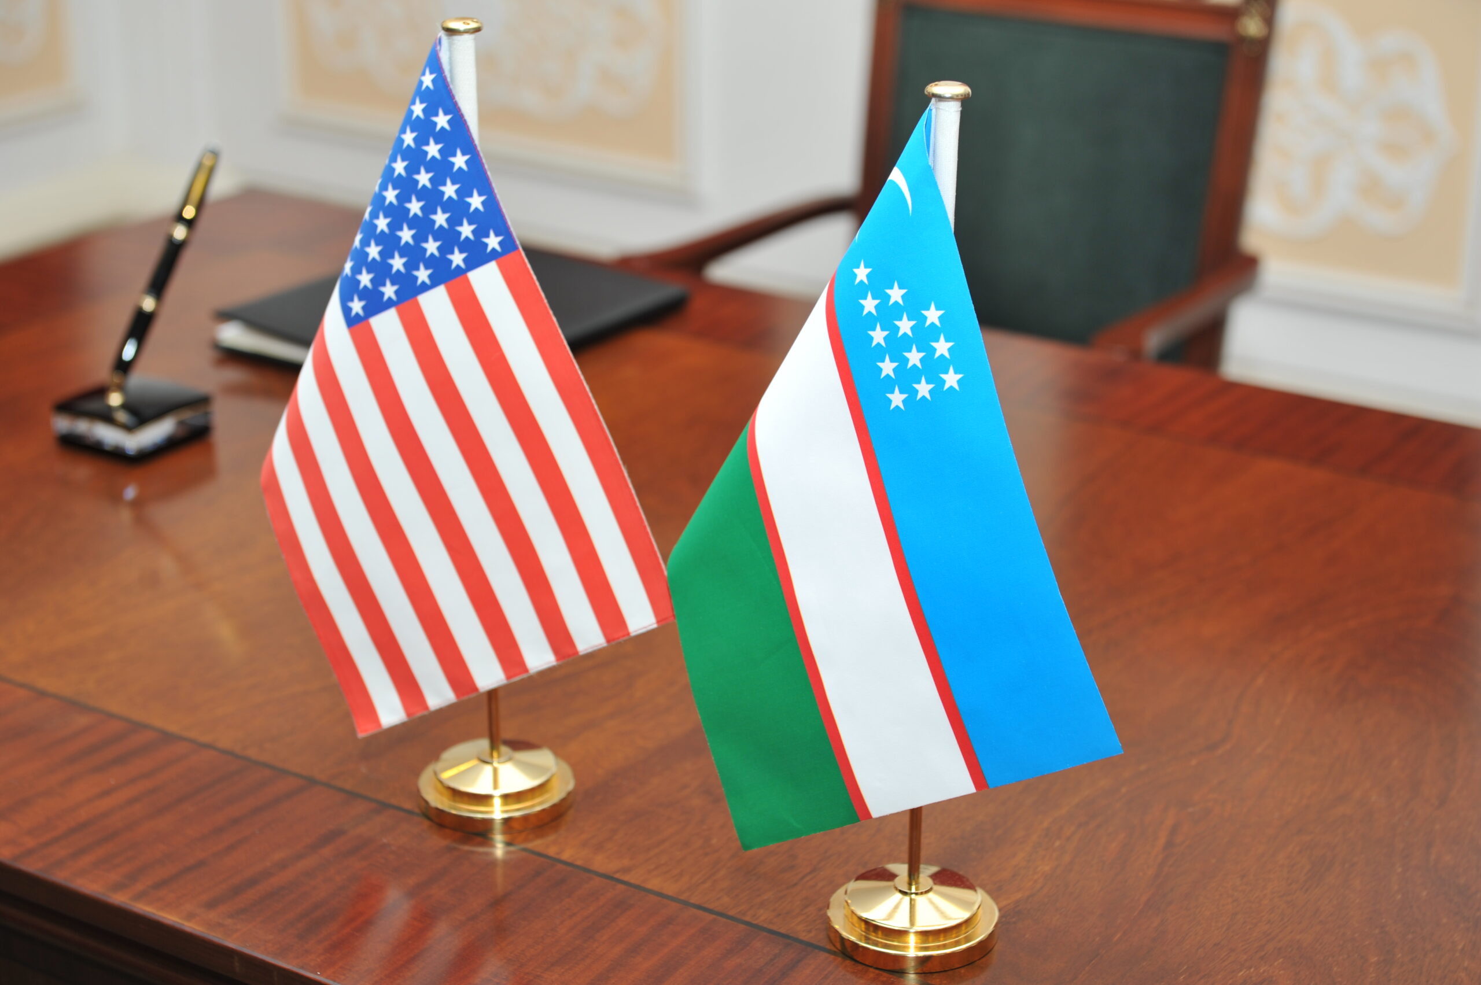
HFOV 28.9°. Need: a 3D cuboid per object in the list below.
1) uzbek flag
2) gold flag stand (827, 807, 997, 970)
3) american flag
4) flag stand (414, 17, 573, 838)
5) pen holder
[{"bbox_3d":[0.073,0.007,1.309,0.201,0.360,0.085,2,22,5],"label":"uzbek flag"},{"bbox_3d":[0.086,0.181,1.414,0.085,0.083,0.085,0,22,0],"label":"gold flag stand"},{"bbox_3d":[-0.140,-0.040,1.439,0.196,0.369,0.085,6,23,14],"label":"american flag"},{"bbox_3d":[-0.132,-0.031,1.477,0.085,0.428,0.085,0,22,0],"label":"flag stand"},{"bbox_3d":[-0.436,-0.053,2.073,0.082,0.025,0.082,15,27,33],"label":"pen holder"}]

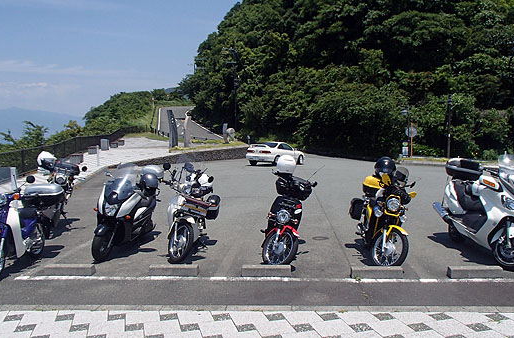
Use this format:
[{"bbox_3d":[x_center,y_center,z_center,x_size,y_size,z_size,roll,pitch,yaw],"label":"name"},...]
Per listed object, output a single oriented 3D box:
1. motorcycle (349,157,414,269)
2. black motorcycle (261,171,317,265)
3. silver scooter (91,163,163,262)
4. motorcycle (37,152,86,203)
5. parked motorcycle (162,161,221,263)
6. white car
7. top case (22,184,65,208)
[{"bbox_3d":[1.814,0.610,6.512,0.800,1.240,1.930,5,4,0],"label":"motorcycle"},{"bbox_3d":[0.412,0.629,6.513,0.760,1.200,1.900,4,4,0],"label":"black motorcycle"},{"bbox_3d":[-1.990,0.540,6.878,0.780,1.330,2.050,6,4,2],"label":"silver scooter"},{"bbox_3d":[-3.568,0.517,8.059,0.780,1.200,2.050,4,4,-15],"label":"motorcycle"},{"bbox_3d":[-0.923,0.562,6.759,0.780,1.300,1.900,5,4,0],"label":"parked motorcycle"},{"bbox_3d":[1.230,-0.961,27.403,1.700,1.330,4.380,3,5,34],"label":"white car"},{"bbox_3d":[-3.167,0.383,6.645,0.430,0.310,0.420,1,4,0],"label":"top case"}]

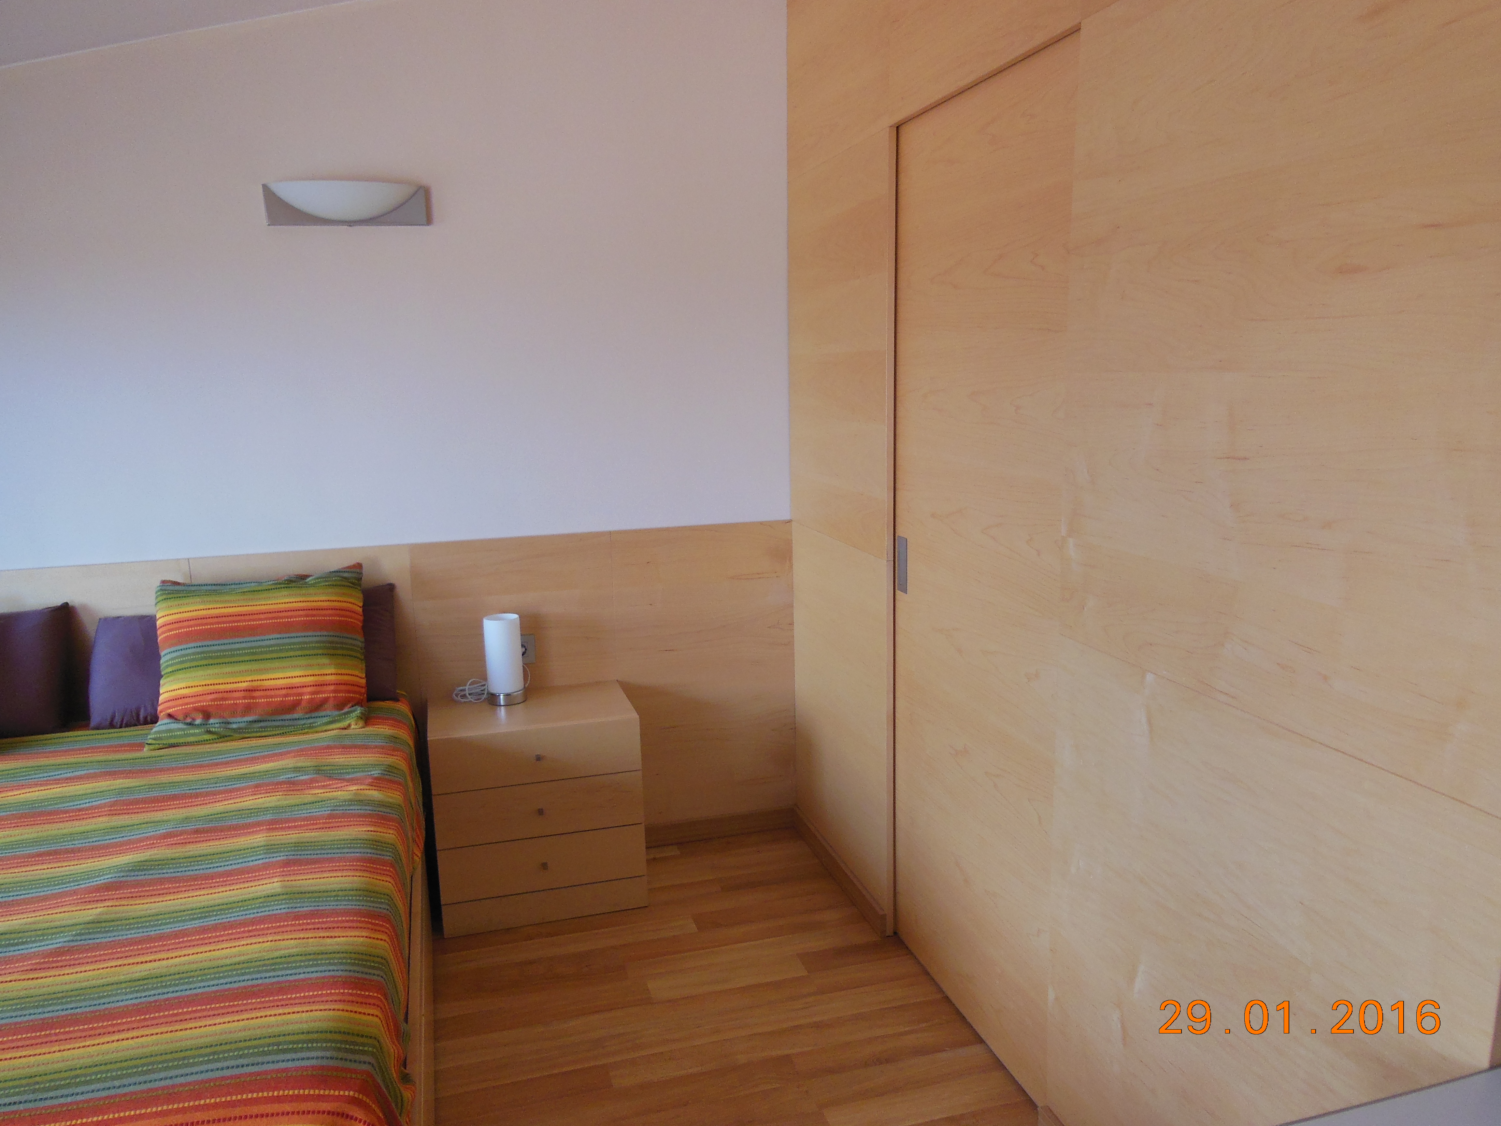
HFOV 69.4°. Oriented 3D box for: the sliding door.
[{"bbox_3d":[0.488,0.043,2.362,0.045,2.040,0.740,-4,11,-16],"label":"sliding door"}]

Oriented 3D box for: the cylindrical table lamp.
[{"bbox_3d":[-0.703,0.276,3.102,0.108,0.246,0.108,-4,11,-16],"label":"cylindrical table lamp"}]

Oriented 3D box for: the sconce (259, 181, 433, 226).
[{"bbox_3d":[-1.055,-0.942,2.848,0.405,0.102,0.115,-4,11,-16],"label":"sconce"}]

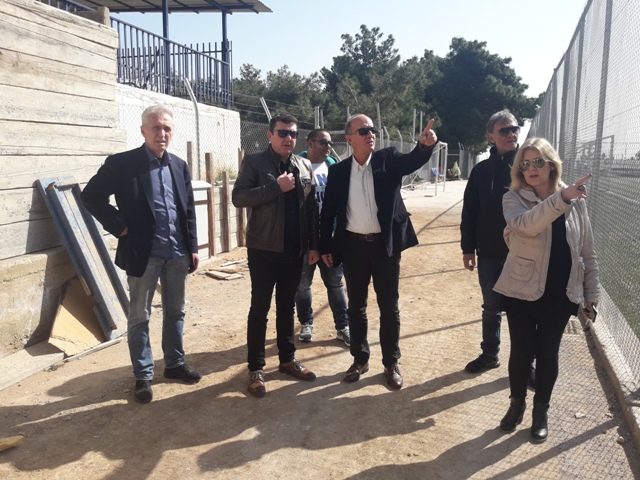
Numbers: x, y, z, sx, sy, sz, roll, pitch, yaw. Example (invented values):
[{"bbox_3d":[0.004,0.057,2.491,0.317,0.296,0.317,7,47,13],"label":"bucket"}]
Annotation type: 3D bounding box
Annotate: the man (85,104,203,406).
[{"bbox_3d":[-1.100,0.086,3.239,0.650,1.792,0.420,-7,12,-37],"label":"man"}]

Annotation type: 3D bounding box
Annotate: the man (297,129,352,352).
[{"bbox_3d":[0.020,-0.024,4.170,0.520,1.711,0.400,-2,10,-14],"label":"man"}]

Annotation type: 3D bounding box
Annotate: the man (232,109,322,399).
[{"bbox_3d":[-0.277,0.094,3.317,0.560,1.751,0.420,-4,10,-22],"label":"man"}]

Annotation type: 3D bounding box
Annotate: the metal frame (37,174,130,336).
[{"bbox_3d":[-1.877,0.115,4.310,0.090,1.374,0.380,-22,2,18],"label":"metal frame"}]

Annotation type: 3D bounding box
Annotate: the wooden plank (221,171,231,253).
[{"bbox_3d":[-1.481,-0.439,8.146,0.085,1.248,0.090,3,10,18],"label":"wooden plank"}]

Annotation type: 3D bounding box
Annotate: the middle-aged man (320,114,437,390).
[{"bbox_3d":[0.380,0.082,3.378,0.760,1.756,0.450,-1,9,-5],"label":"middle-aged man"}]

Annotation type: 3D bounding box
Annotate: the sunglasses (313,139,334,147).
[{"bbox_3d":[0.031,-0.748,3.991,0.145,0.045,0.140,-7,12,-37],"label":"sunglasses"}]

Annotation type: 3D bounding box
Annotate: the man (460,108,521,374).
[{"bbox_3d":[1.230,0.057,3.423,0.570,1.791,0.380,2,9,12],"label":"man"}]

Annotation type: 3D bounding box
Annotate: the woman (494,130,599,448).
[{"bbox_3d":[1.169,0.269,2.739,0.530,1.593,0.430,1,9,5],"label":"woman"}]

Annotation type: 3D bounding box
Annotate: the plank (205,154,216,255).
[{"bbox_3d":[-1.622,-0.506,7.678,0.085,1.532,0.090,3,10,18],"label":"plank"}]

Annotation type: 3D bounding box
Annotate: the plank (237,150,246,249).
[{"bbox_3d":[-1.303,-0.694,8.568,0.085,1.615,0.090,3,10,18],"label":"plank"}]

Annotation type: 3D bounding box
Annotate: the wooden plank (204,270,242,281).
[{"bbox_3d":[-1.230,0.428,6.584,0.230,0.050,0.500,-7,11,-35],"label":"wooden plank"}]

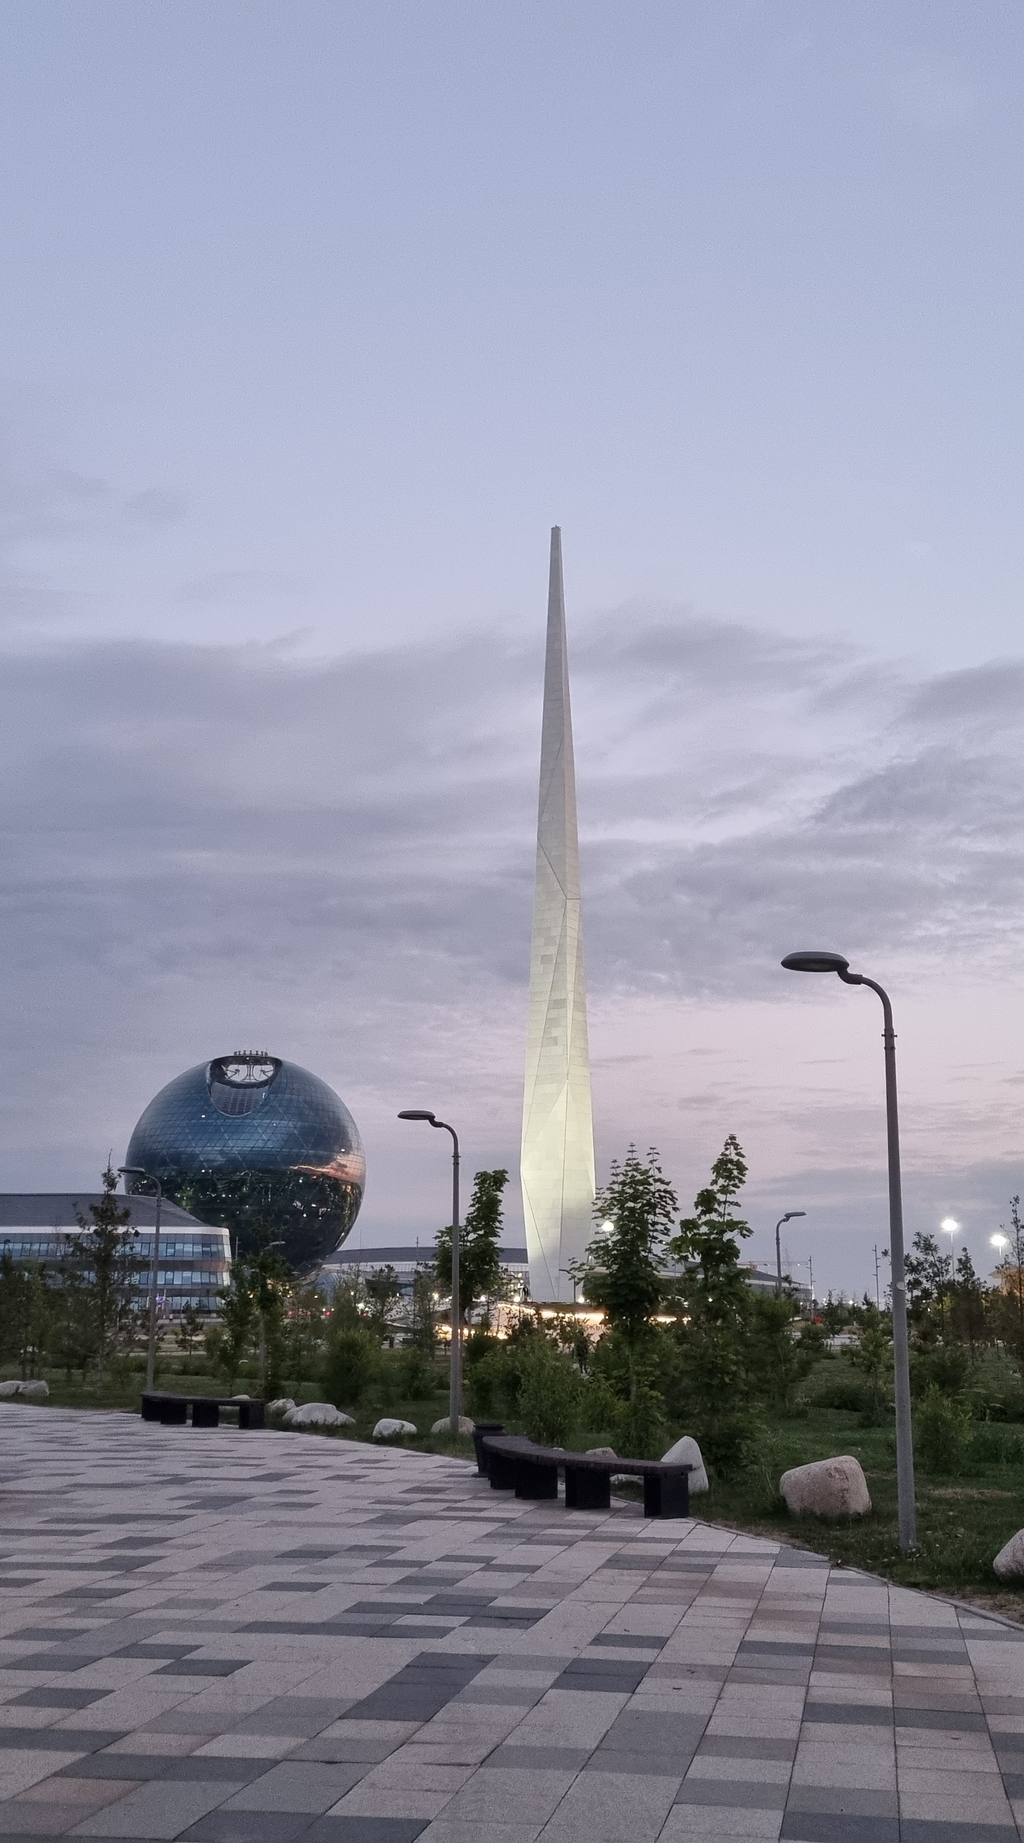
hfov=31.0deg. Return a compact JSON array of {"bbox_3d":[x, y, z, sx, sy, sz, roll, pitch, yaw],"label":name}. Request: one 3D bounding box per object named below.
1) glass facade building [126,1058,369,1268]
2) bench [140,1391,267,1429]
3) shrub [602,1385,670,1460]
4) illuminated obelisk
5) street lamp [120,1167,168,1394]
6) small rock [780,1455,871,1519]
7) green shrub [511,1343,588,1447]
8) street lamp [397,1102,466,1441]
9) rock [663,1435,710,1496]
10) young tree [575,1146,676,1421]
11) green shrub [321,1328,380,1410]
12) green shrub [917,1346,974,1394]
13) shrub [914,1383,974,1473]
[{"bbox_3d":[-89.590,86.581,624.674,80.000,84.000,80.000,2,-12,-8],"label":"glass facade building"},{"bbox_3d":[-4.507,7.259,27.437,0.688,0.403,2.900,11,-16,-42],"label":"bench"},{"bbox_3d":[1.438,5.815,21.516,0.786,0.865,0.786,-1,-12,4],"label":"shrub"},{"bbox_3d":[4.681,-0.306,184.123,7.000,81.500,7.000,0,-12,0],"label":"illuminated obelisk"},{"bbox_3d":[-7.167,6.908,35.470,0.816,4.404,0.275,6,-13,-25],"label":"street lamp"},{"bbox_3d":[2.676,4.791,15.792,0.757,0.531,0.609,-2,-12,9],"label":"small rock"},{"bbox_3d":[0.476,6.017,23.512,0.954,1.278,0.934,0,-12,1],"label":"green shrub"},{"bbox_3d":[-1.184,4.984,26.400,0.986,4.521,0.400,4,-13,-17],"label":"street lamp"},{"bbox_3d":[1.718,5.438,18.677,0.580,0.630,0.500,0,-12,0],"label":"rock"},{"bbox_3d":[1.867,5.932,29.922,1.650,4.400,1.650,0,-12,0],"label":"young tree"},{"bbox_3d":[-2.708,7.526,31.000,0.997,1.379,0.997,1,-12,-5],"label":"green shrub"},{"bbox_3d":[8.910,9.366,38.000,1.154,1.190,1.154,-3,-13,13],"label":"green shrub"},{"bbox_3d":[4.913,5.785,21.000,0.652,0.990,0.652,-3,-13,13],"label":"shrub"}]

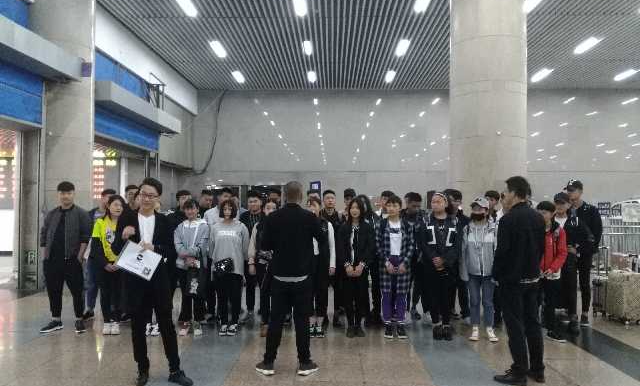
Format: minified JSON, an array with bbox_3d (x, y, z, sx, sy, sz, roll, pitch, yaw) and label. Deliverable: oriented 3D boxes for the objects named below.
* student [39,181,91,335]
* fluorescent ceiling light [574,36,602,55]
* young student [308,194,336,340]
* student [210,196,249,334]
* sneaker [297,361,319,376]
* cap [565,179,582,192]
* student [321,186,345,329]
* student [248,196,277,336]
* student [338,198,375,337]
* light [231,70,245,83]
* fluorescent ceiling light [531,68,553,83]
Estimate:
[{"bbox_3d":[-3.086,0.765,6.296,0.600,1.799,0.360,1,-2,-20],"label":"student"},{"bbox_3d":[7.583,-4.163,14.715,0.280,0.100,1.350,0,-1,1],"label":"fluorescent ceiling light"},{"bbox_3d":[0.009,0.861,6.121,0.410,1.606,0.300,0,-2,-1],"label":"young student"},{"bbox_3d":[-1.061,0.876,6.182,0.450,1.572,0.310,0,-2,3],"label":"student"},{"bbox_3d":[-0.102,1.558,4.687,0.105,0.115,0.285,-1,-2,29],"label":"sneaker"},{"bbox_3d":[3.216,-0.089,6.580,0.180,0.140,0.250,-2,15,45],"label":"cap"},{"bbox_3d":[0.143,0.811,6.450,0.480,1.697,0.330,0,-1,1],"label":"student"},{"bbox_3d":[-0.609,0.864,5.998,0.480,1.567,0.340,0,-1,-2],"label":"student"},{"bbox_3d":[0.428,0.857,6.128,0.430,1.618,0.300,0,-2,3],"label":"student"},{"bbox_3d":[-2.919,-4.078,18.255,0.280,0.100,1.350,0,-1,1],"label":"light"},{"bbox_3d":[7.149,-3.801,16.746,0.250,0.110,1.220,0,-2,1],"label":"fluorescent ceiling light"}]

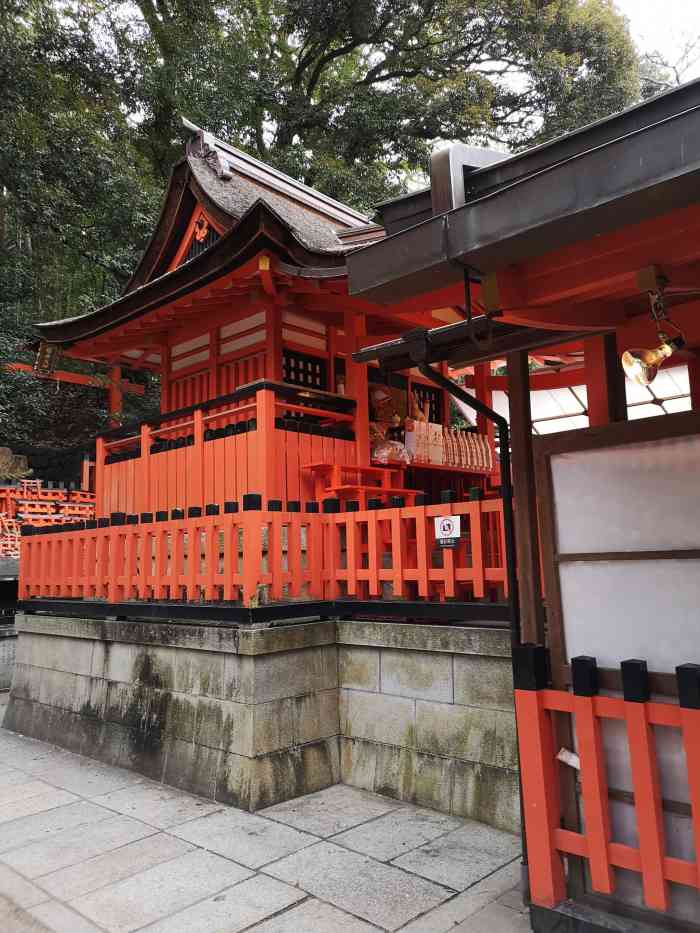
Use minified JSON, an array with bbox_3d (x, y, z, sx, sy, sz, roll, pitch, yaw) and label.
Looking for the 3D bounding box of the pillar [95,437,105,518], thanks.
[{"bbox_3d":[-2.688,0.221,7.976,0.115,1.090,0.110,-9,-10,43],"label":"pillar"}]

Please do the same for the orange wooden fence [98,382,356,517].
[{"bbox_3d":[-1.351,0.083,7.382,2.881,1.190,1.102,-9,-10,43],"label":"orange wooden fence"}]

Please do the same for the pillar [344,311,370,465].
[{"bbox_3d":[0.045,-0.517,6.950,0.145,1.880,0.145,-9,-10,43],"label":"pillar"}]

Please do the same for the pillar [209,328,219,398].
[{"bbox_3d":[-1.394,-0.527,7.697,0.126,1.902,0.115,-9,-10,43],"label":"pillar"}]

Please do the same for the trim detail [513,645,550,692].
[{"bbox_3d":[0.776,0.854,3.116,0.105,0.185,0.110,-9,-10,43],"label":"trim detail"}]

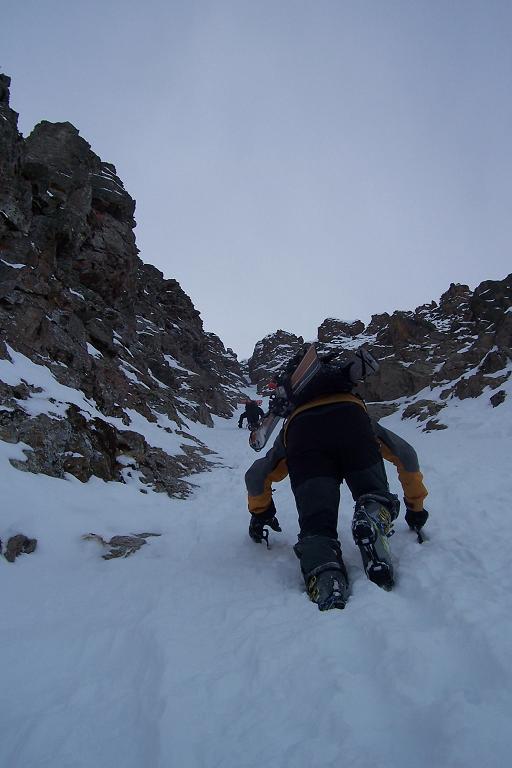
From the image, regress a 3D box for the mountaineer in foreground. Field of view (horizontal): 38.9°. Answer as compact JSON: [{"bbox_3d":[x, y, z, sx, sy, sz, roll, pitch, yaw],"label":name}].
[{"bbox_3d":[0.410,0.480,3.620,0.930,1.500,0.950,1,-32,-2],"label":"mountaineer in foreground"}]

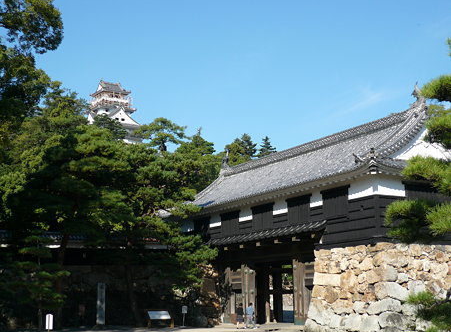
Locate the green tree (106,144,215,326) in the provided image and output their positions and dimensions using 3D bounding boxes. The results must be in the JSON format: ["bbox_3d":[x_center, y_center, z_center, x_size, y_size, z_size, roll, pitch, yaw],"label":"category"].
[{"bbox_3d":[-4.297,4.376,51.554,7.800,12.450,7.600,0,-10,0],"label":"green tree"}]

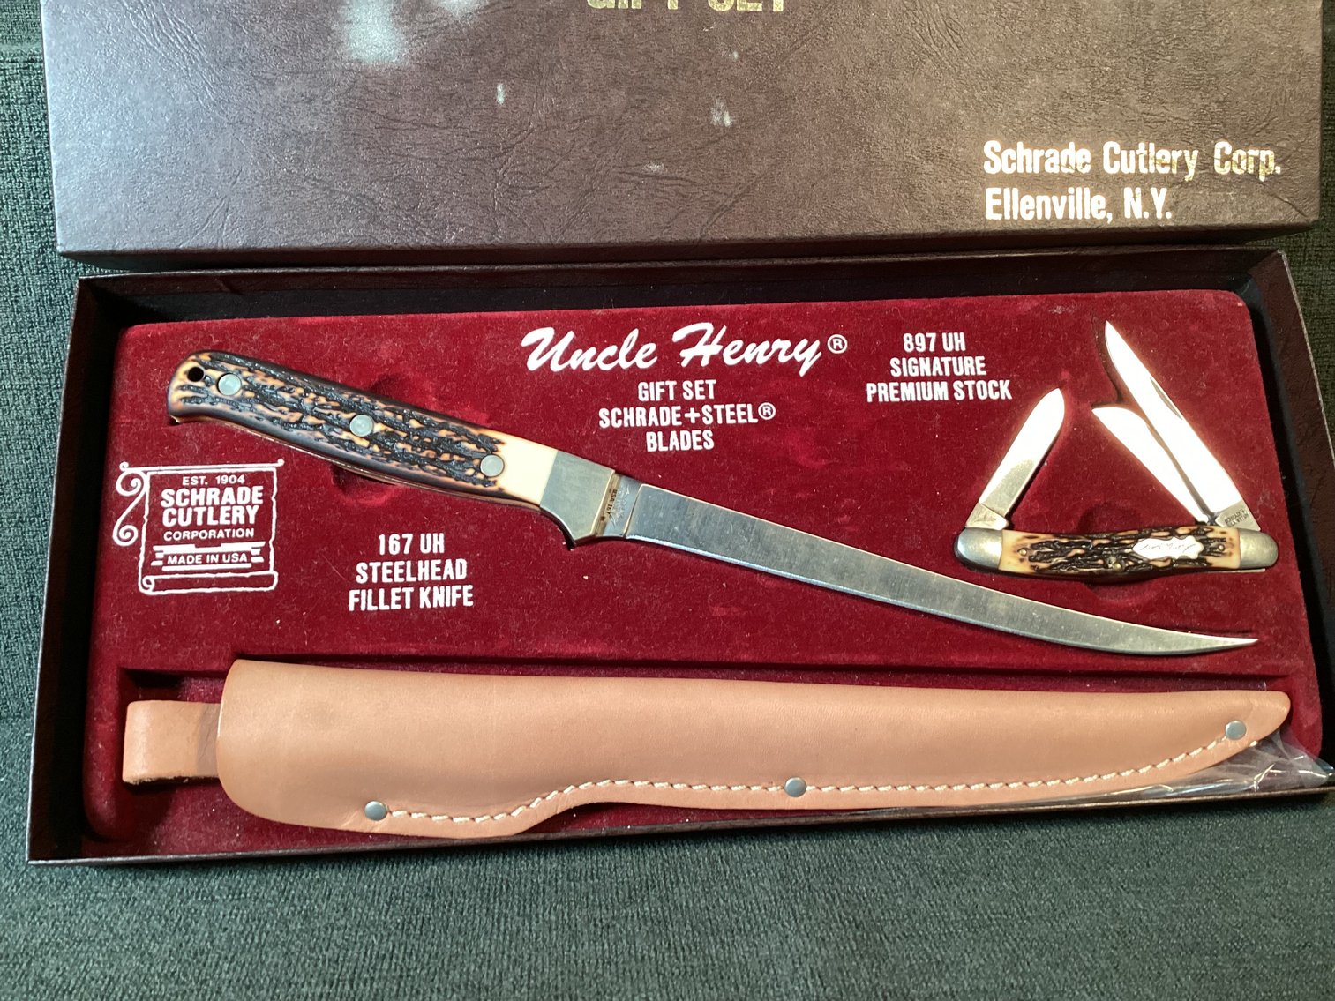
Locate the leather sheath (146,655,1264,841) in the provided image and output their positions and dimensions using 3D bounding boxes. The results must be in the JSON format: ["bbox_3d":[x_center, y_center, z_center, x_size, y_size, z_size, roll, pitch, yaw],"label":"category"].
[{"bbox_3d":[0.015,0.066,0.307,0.304,0.022,0.043,2,73,-3],"label":"leather sheath"}]

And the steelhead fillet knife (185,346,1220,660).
[{"bbox_3d":[0.011,0.010,0.326,0.305,0.018,0.026,15,74,1],"label":"steelhead fillet knife"}]

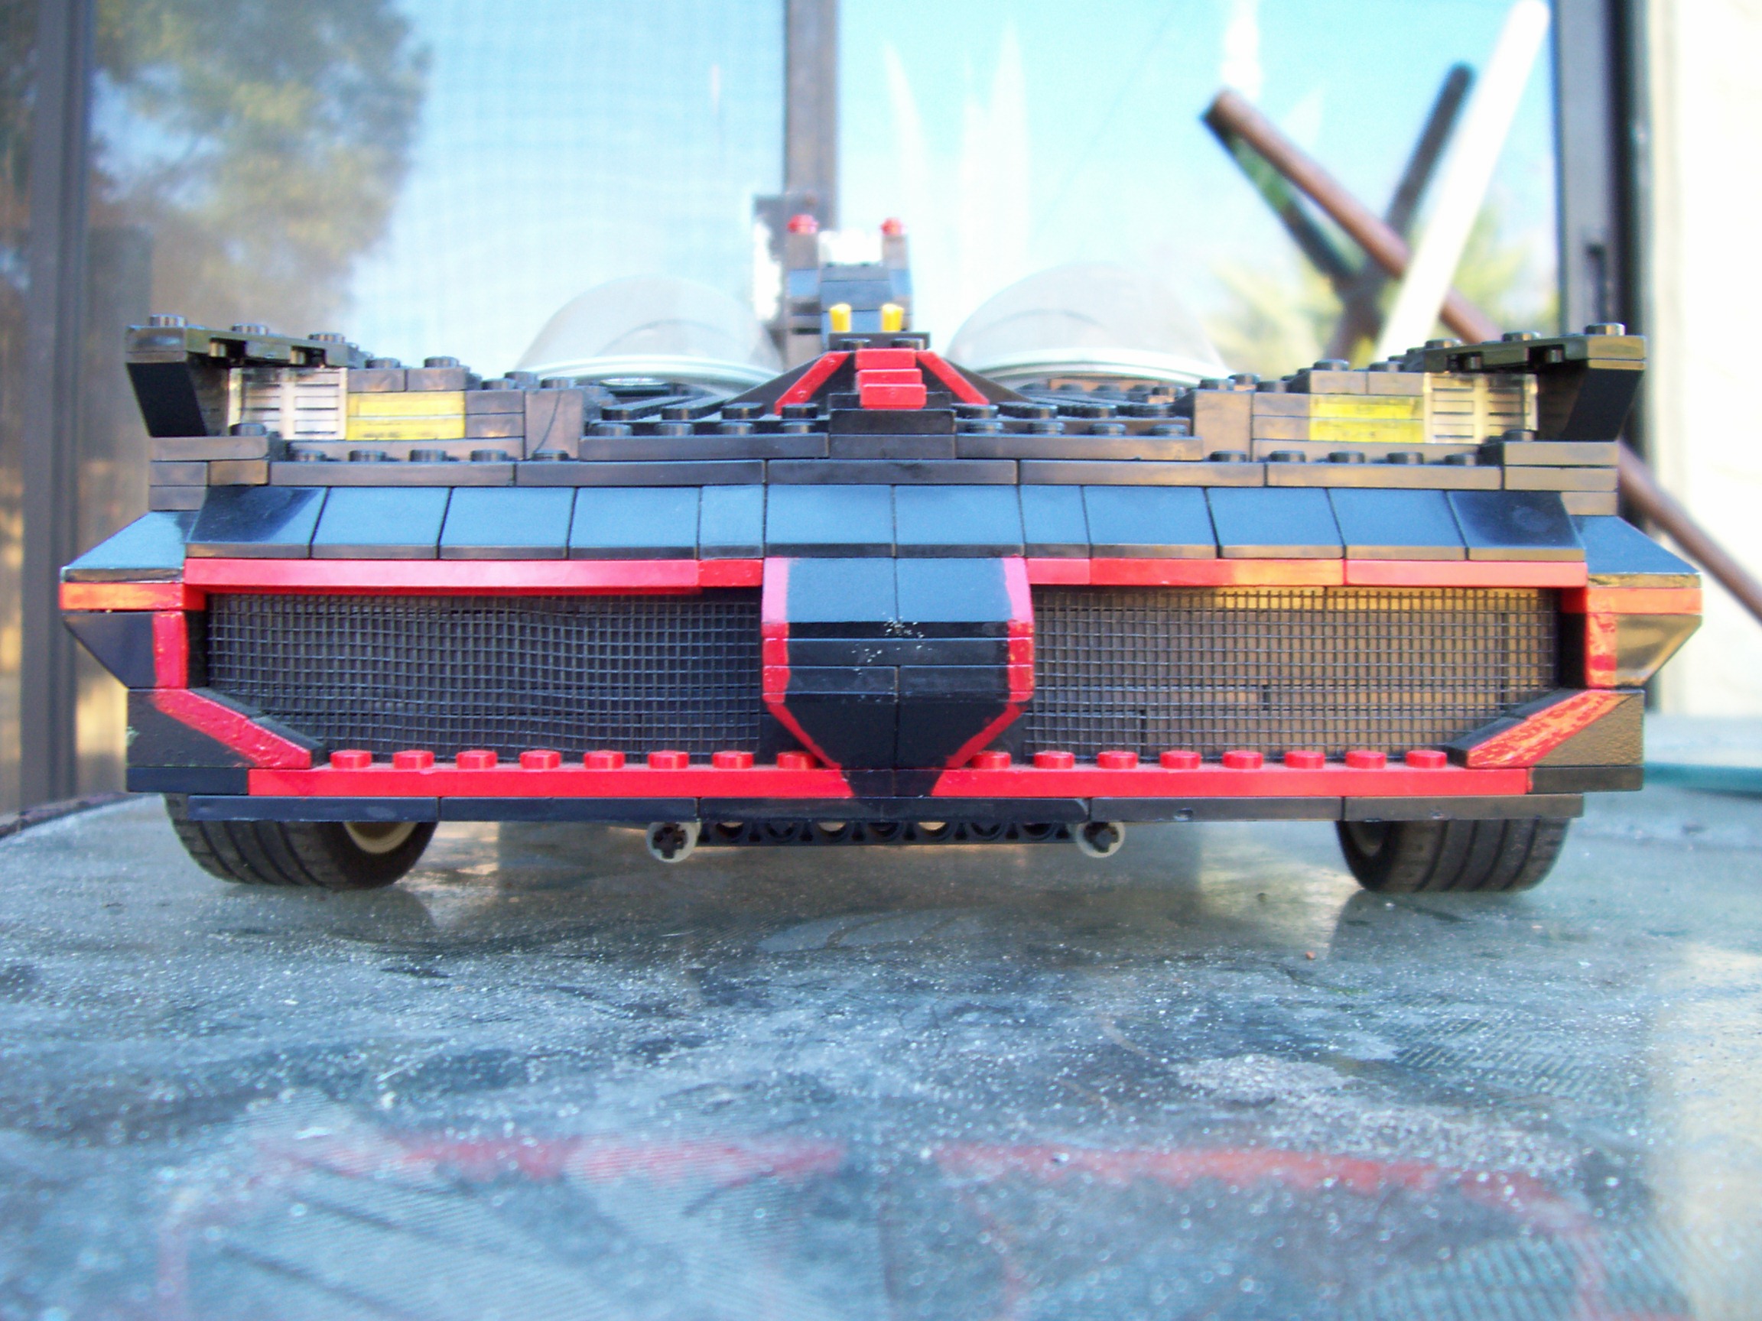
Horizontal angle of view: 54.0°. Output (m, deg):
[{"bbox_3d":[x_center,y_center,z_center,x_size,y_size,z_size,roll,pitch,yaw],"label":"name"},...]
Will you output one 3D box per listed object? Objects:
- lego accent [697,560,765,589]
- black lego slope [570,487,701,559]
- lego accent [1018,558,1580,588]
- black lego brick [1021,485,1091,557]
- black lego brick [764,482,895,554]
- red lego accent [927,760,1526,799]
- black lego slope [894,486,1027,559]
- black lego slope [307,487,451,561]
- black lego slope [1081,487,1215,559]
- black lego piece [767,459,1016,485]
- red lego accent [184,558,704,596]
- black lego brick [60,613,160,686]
[{"bbox_3d":[-0.019,-0.011,0.218,0.008,0.003,0.009,0,1,-1],"label":"lego accent"},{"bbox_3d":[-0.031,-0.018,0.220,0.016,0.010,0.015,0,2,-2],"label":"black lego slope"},{"bbox_3d":[0.054,-0.011,0.219,0.072,0.003,0.008,0,1,-2],"label":"lego accent"},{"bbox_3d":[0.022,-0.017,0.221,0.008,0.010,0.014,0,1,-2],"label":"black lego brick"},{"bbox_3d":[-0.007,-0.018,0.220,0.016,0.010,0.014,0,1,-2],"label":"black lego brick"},{"bbox_3d":[0.044,0.015,0.221,0.076,0.004,0.009,0,1,-1],"label":"red lego accent"},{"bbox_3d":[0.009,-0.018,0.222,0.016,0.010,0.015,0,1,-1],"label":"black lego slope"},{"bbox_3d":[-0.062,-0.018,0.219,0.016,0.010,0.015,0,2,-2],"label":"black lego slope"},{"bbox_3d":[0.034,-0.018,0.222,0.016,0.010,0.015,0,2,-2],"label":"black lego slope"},{"bbox_3d":[0.001,-0.024,0.228,0.032,0.003,0.011,0,1,-1],"label":"black lego piece"},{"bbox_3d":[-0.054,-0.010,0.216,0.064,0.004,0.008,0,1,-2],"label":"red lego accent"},{"bbox_3d":[-0.093,-0.001,0.217,0.014,0.010,0.011,0,1,-2],"label":"black lego brick"}]

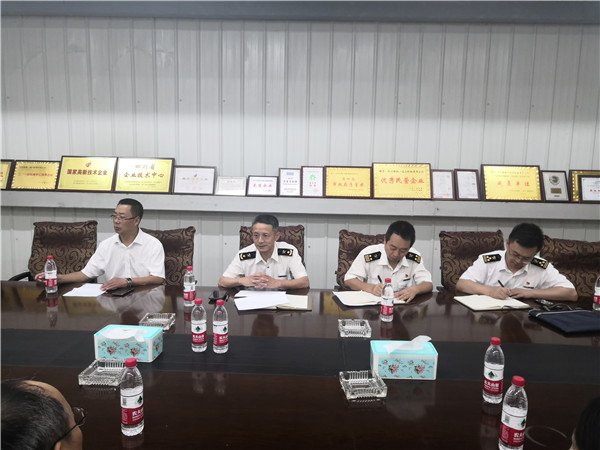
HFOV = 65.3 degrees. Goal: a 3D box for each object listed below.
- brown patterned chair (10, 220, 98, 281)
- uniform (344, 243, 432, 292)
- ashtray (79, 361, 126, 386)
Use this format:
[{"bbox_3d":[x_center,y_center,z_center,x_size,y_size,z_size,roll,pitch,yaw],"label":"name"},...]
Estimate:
[{"bbox_3d":[-1.900,0.551,3.622,0.630,1.075,0.690,0,8,-9],"label":"brown patterned chair"},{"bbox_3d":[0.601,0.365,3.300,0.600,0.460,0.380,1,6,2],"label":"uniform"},{"bbox_3d":[-0.757,0.577,1.831,0.150,0.037,0.150,1,8,2],"label":"ashtray"}]

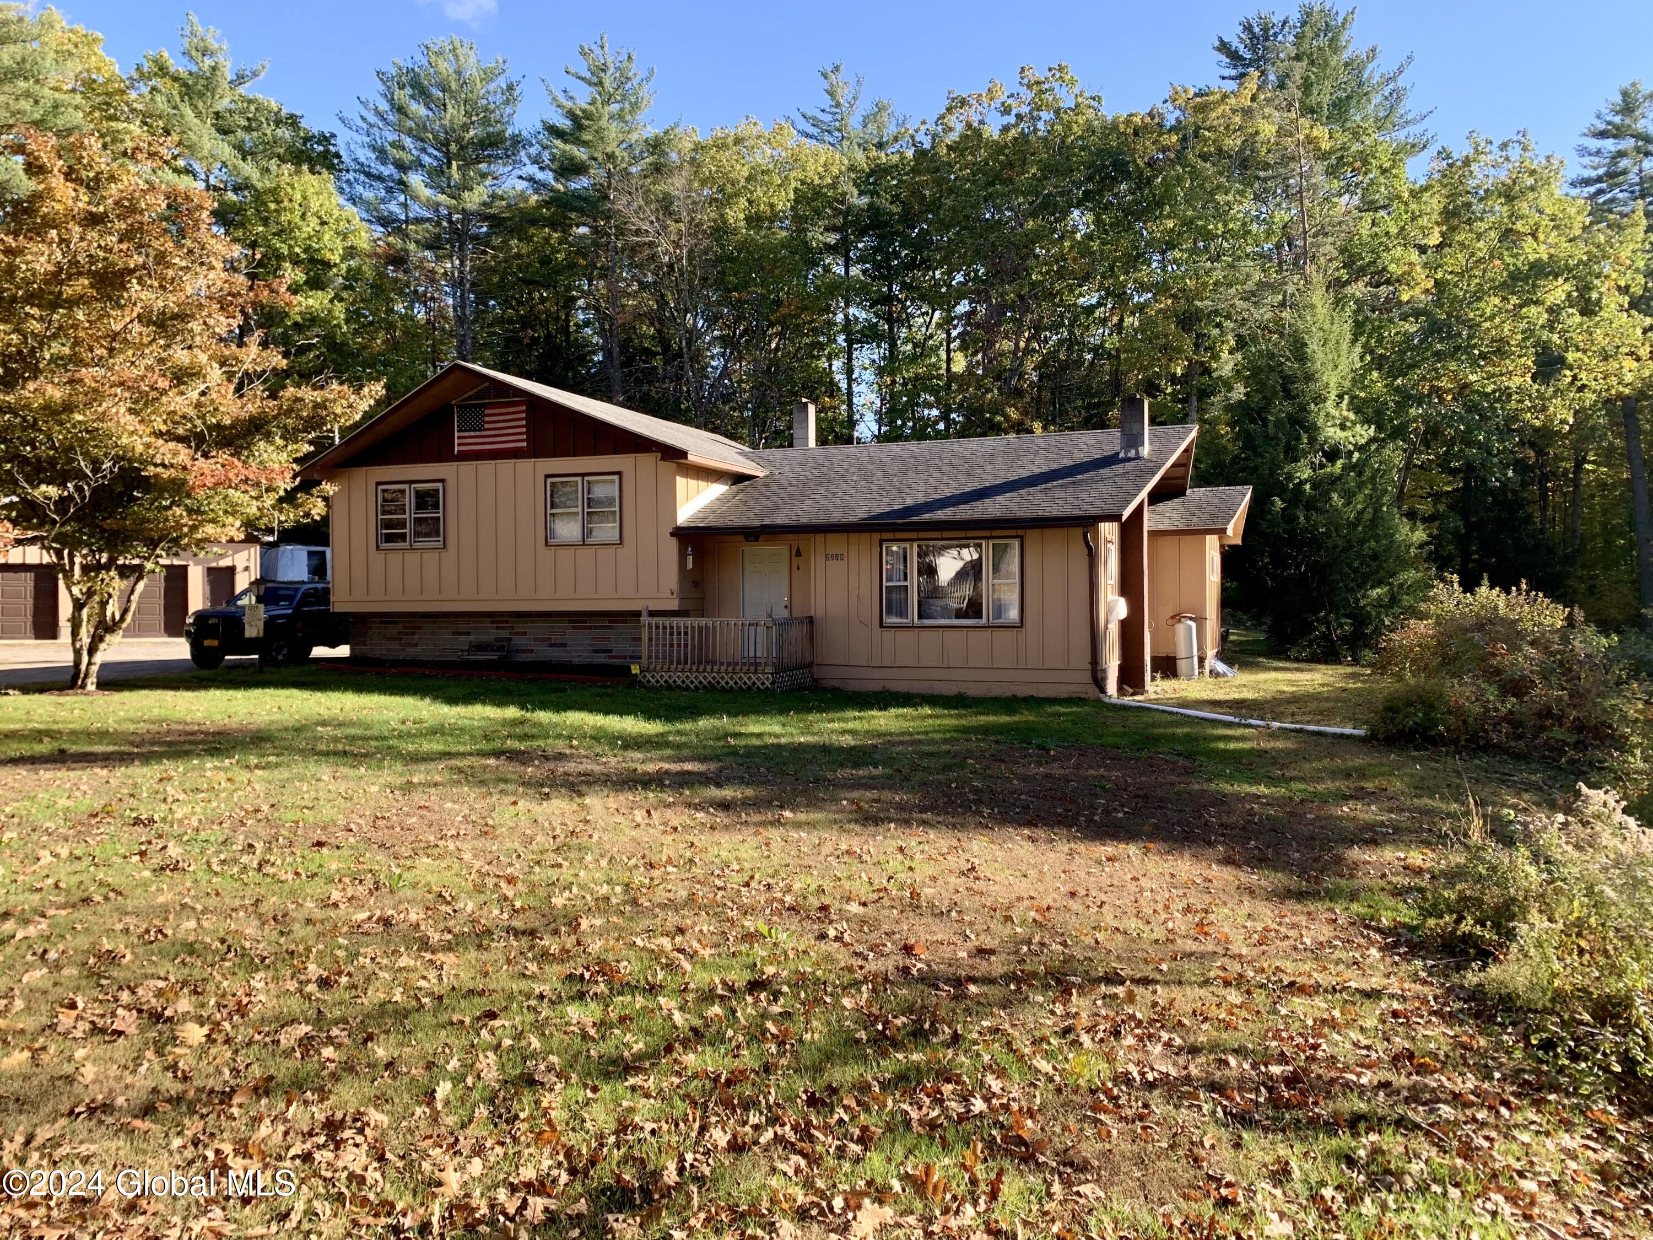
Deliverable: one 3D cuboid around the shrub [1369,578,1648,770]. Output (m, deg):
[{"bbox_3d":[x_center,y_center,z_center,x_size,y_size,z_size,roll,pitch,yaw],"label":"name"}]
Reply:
[{"bbox_3d":[7.121,0.433,12.907,2.700,1.800,2.400,0,1,29],"label":"shrub"}]

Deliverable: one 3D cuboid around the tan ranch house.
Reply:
[{"bbox_3d":[-0.315,-1.680,24.973,16.800,5.750,11.000,0,1,20],"label":"tan ranch house"}]

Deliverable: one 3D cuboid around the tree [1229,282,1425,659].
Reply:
[{"bbox_3d":[12.300,-3.724,30.437,4.900,9.300,4.900,0,1,22],"label":"tree"}]

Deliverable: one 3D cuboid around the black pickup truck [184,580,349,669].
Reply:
[{"bbox_3d":[-11.563,0.059,27.187,1.920,1.800,5.450,0,1,12],"label":"black pickup truck"}]

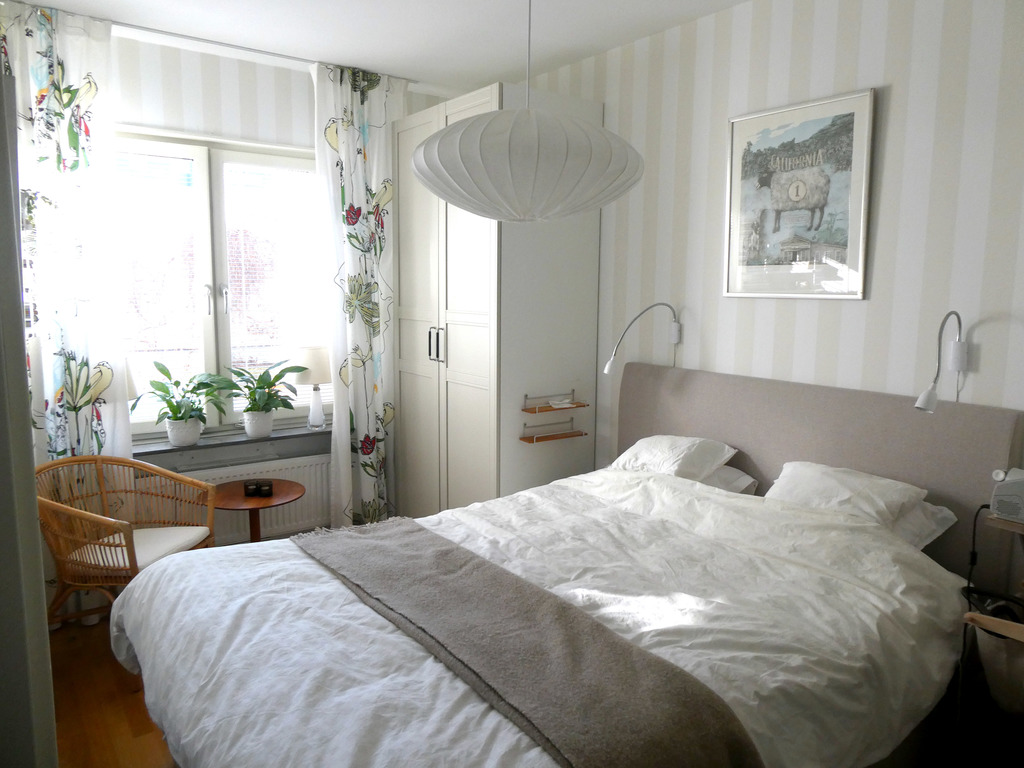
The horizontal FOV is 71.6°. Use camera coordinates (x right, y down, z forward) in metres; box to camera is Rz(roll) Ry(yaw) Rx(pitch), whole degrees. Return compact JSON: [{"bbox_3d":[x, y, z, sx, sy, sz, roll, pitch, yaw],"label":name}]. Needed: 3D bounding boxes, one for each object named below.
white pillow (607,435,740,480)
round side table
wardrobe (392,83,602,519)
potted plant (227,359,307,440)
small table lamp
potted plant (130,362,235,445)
[{"bbox_3d":[0.590,0.335,2.844,0.430,0.160,0.560,-23,20,-32],"label":"white pillow"},{"bbox_3d":[-1.175,0.779,3.283,0.455,0.560,0.455,0,8,0],"label":"round side table"},{"bbox_3d":[-0.116,-0.194,3.767,0.610,2.370,0.980,-5,10,-36],"label":"wardrobe"},{"bbox_3d":[-1.287,0.082,3.702,0.400,0.390,0.350,-5,10,-36],"label":"potted plant"},{"bbox_3d":[-1.073,0.023,3.886,0.235,0.450,0.235,-5,10,-36],"label":"small table lamp"},{"bbox_3d":[-1.594,0.107,3.463,0.470,0.410,0.390,-5,10,-36],"label":"potted plant"}]

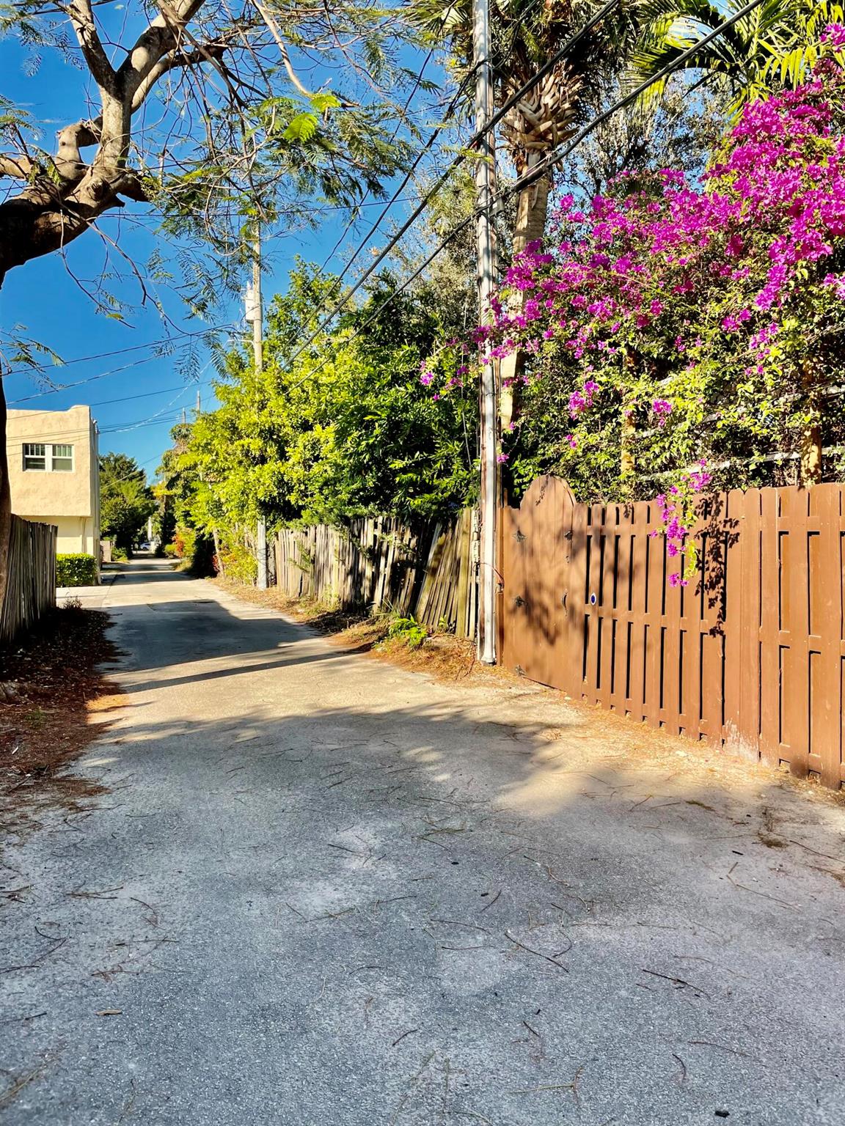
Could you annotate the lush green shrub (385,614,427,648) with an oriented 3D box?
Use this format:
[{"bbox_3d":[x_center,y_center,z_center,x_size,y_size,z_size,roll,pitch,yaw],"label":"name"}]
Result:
[{"bbox_3d":[-0.226,0.965,12.050,0.530,0.440,0.480,-1,2,-18],"label":"lush green shrub"}]

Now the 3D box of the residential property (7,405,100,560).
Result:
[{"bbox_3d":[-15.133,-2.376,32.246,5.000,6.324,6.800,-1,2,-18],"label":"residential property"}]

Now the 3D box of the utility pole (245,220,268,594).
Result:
[{"bbox_3d":[-5.203,-4.805,26.406,0.520,11.250,0.360,-1,2,-18],"label":"utility pole"}]

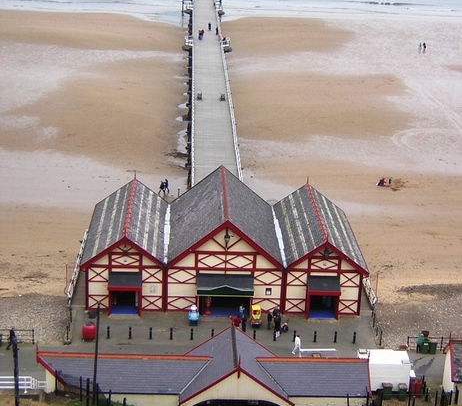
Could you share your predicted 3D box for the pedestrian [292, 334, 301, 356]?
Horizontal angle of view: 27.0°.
[{"bbox_3d":[4.973,10.611,71.498,0.650,1.720,0.500,8,21,16],"label":"pedestrian"}]

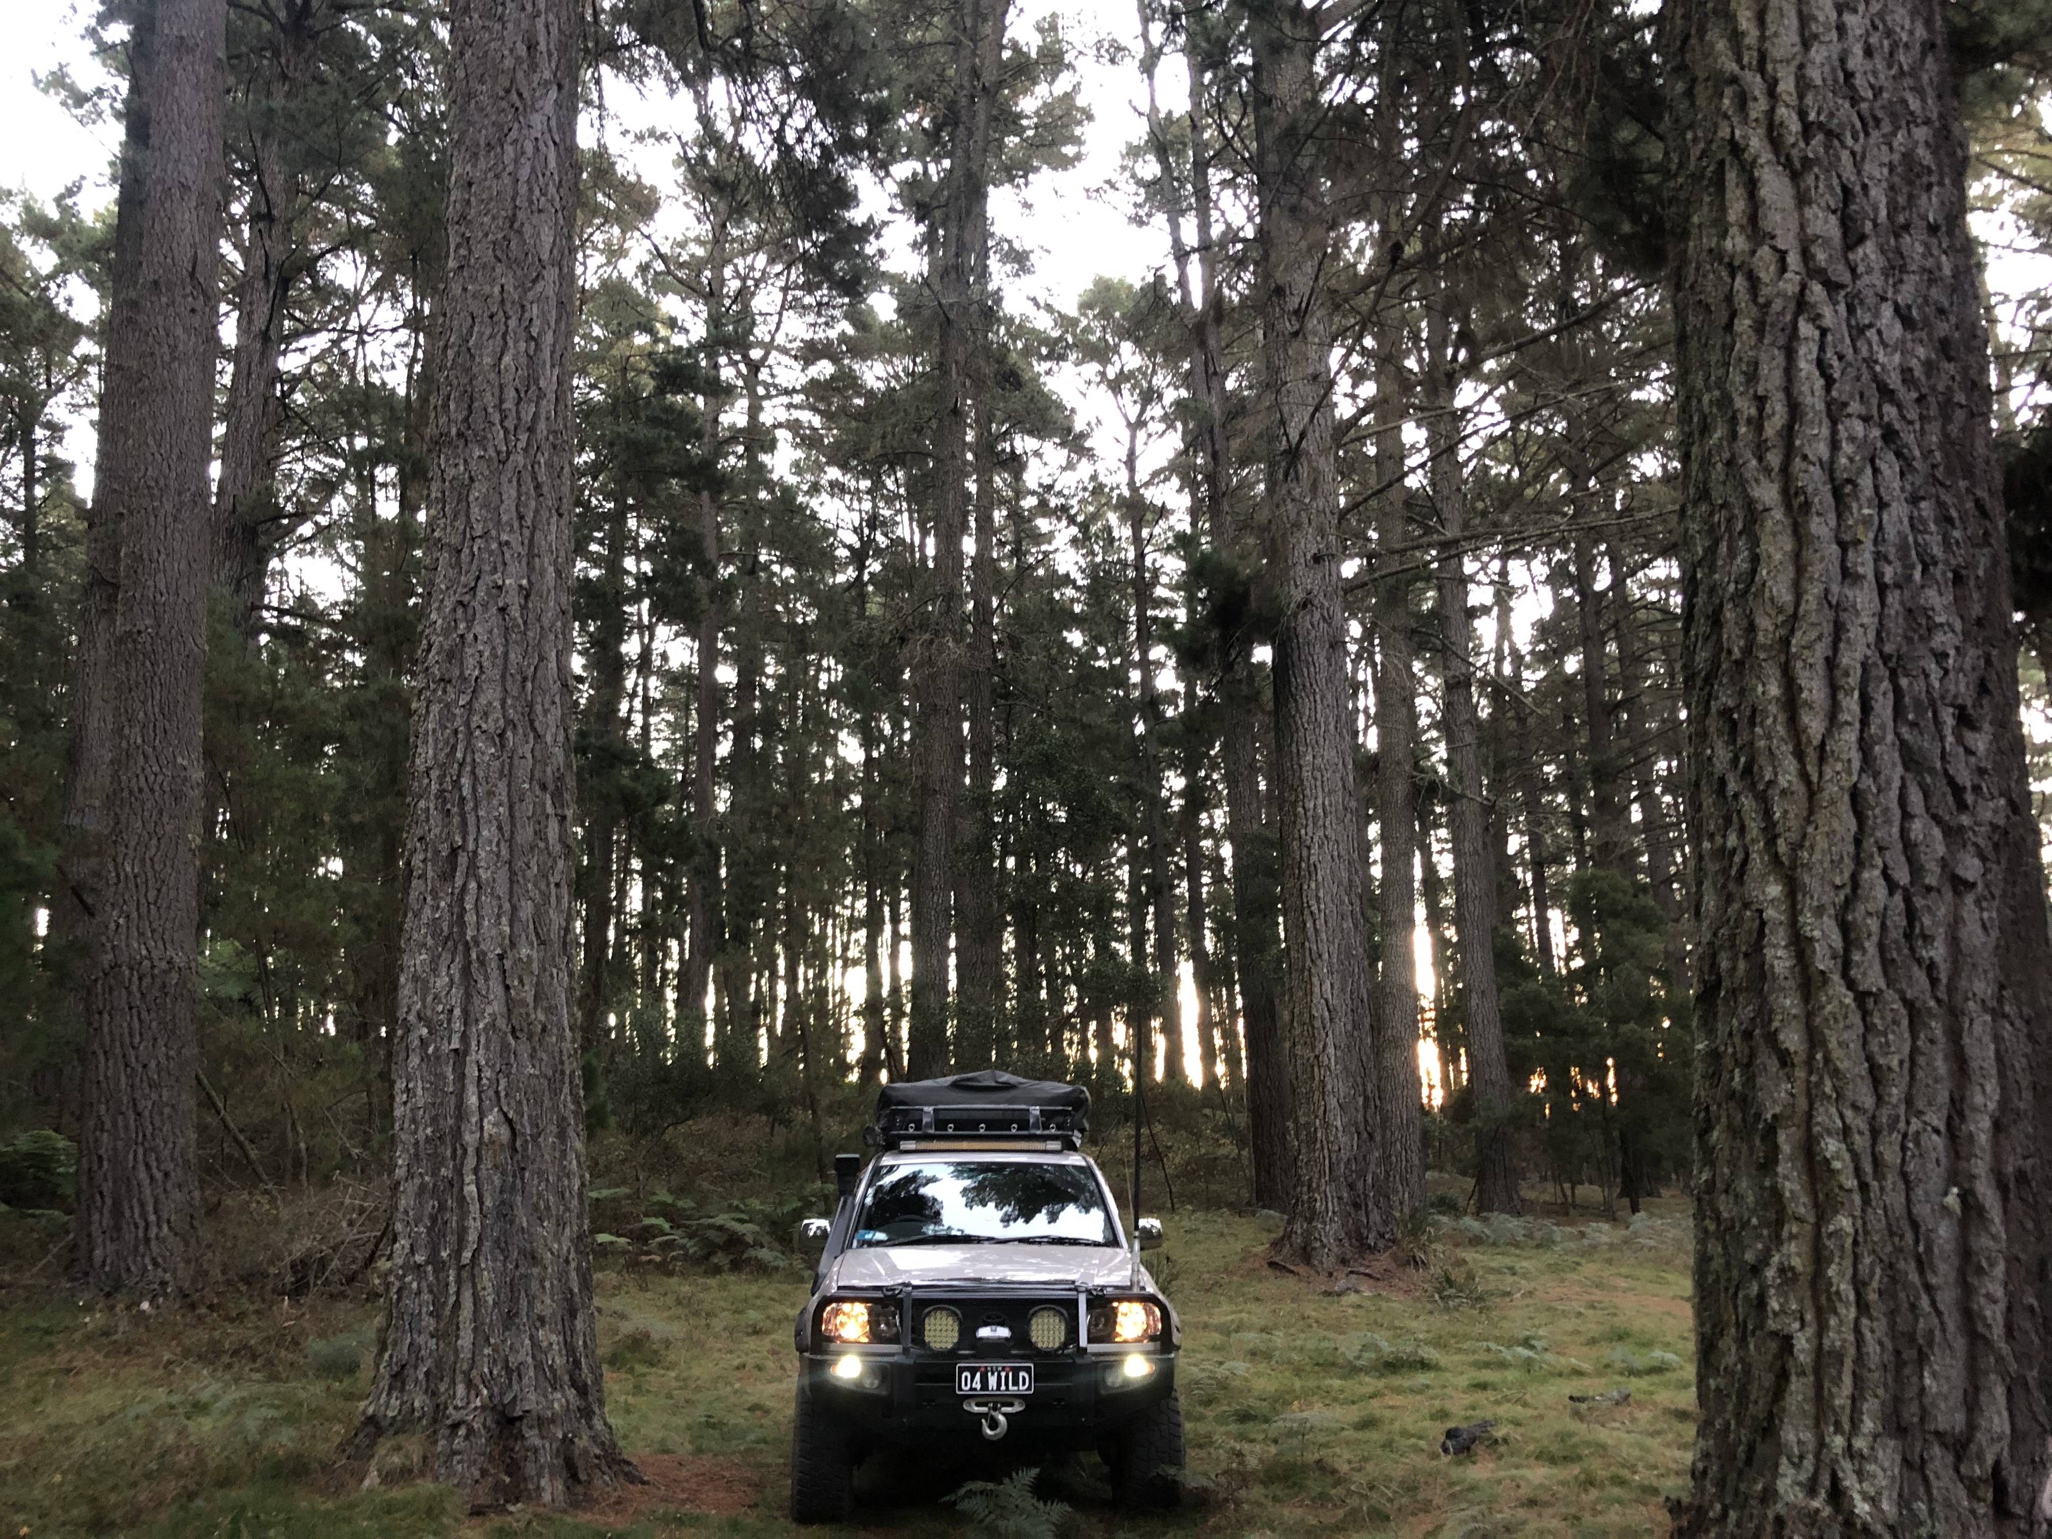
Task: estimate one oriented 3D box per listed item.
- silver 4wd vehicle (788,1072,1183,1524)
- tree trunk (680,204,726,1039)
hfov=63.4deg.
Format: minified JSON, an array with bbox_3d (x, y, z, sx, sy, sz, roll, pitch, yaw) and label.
[{"bbox_3d":[-0.260,2.990,10.200,2.080,2.280,5.050,1,-11,-3],"label":"silver 4wd vehicle"},{"bbox_3d":[-7.205,-3.507,37.462,0.620,19.783,0.620,0,-8,0],"label":"tree trunk"}]

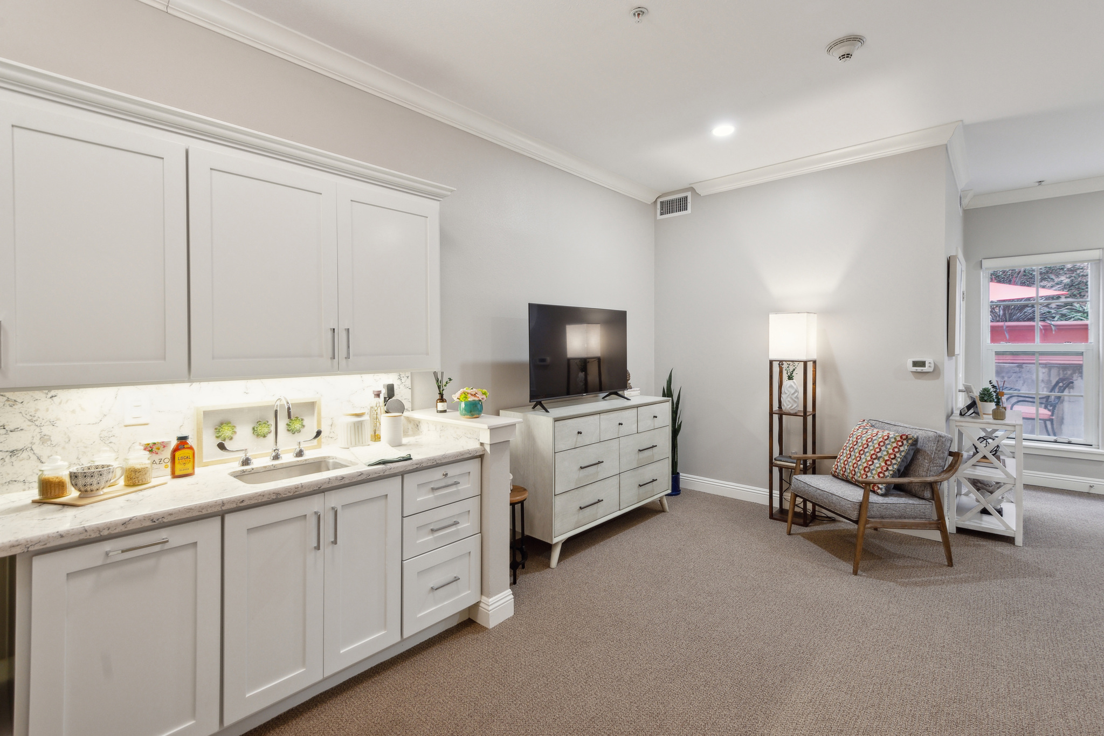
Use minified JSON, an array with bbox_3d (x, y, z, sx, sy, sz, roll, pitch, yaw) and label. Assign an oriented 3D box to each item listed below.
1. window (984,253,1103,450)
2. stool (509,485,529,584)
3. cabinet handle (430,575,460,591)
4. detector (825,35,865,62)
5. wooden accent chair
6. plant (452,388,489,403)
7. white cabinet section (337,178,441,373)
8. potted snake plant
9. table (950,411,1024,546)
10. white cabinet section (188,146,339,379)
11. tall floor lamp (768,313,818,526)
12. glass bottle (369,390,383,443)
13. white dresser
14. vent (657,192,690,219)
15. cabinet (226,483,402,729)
[{"bbox_3d":[4.649,-0.184,4.685,0.796,1.788,0.100,2,2,43],"label":"window"},{"bbox_3d":[-0.283,0.966,2.866,0.300,0.495,0.300,2,3,42],"label":"stool"},{"bbox_3d":[-0.482,0.978,2.230,0.032,0.013,0.154,2,2,43],"label":"cabinet handle"},{"bbox_3d":[1.442,-1.548,2.406,0.168,0.072,0.168,2,2,43],"label":"detector"},{"bbox_3d":[2.120,0.794,3.253,0.823,0.811,0.660,0,2,-9],"label":"wooden accent chair"},{"bbox_3d":[-0.429,0.143,2.585,0.165,0.080,0.175,0,2,0],"label":"plant"},{"bbox_3d":[-0.878,-0.412,2.457,0.314,0.845,0.536,2,2,42],"label":"white cabinet section"},{"bbox_3d":[1.096,0.571,4.502,0.190,1.136,0.190,2,2,43],"label":"potted snake plant"},{"bbox_3d":[3.305,0.767,3.726,0.384,0.820,0.864,2,2,42],"label":"table"},{"bbox_3d":[-1.234,-0.389,2.059,0.314,0.829,0.534,2,2,42],"label":"white cabinet section"},{"bbox_3d":[1.878,0.379,3.821,0.262,1.590,0.262,2,3,42],"label":"tall floor lamp"},{"bbox_3d":[-0.917,0.245,2.557,0.060,0.270,0.060,2,2,43],"label":"glass bottle"},{"bbox_3d":[0.311,0.726,3.617,0.480,0.910,1.410,2,3,42],"label":"white dresser"},{"bbox_3d":[1.140,-1.517,4.595,0.348,0.196,0.025,2,3,42],"label":"vent"},{"bbox_3d":[-1.062,0.795,2.016,0.600,0.700,0.630,2,3,42],"label":"cabinet"}]

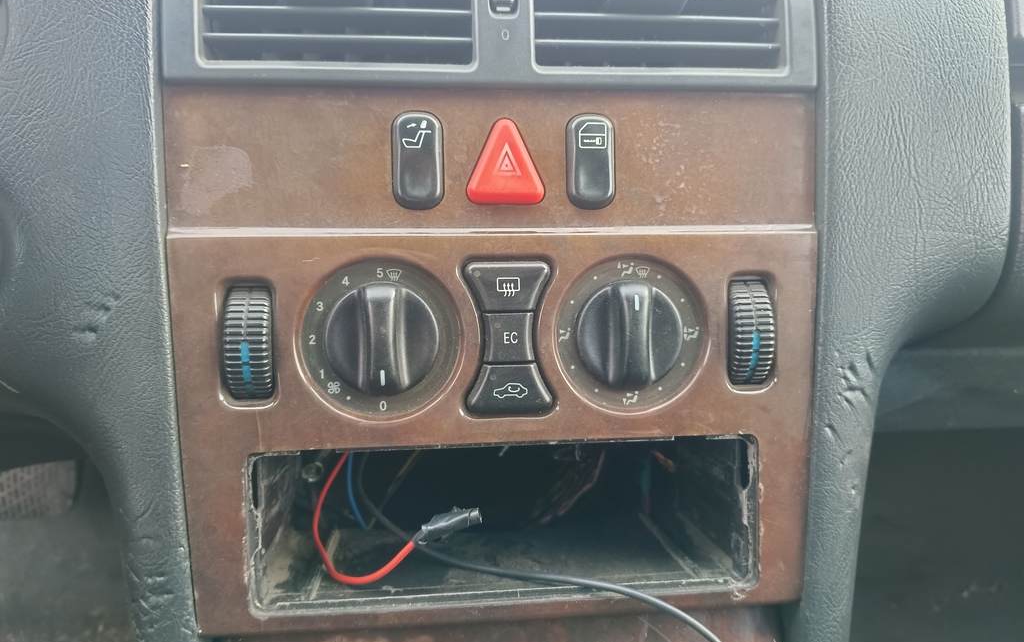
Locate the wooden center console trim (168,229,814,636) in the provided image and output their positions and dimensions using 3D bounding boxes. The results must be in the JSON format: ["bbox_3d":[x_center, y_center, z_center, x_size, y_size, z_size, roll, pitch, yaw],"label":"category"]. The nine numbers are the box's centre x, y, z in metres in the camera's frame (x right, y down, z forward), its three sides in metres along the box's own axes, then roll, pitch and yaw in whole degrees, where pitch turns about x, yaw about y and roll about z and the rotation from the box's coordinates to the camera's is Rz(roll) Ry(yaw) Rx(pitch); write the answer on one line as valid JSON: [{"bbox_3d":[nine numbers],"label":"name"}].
[{"bbox_3d":[-0.002,0.038,0.277,0.235,0.143,0.025,-1,3,-6],"label":"wooden center console trim"}]

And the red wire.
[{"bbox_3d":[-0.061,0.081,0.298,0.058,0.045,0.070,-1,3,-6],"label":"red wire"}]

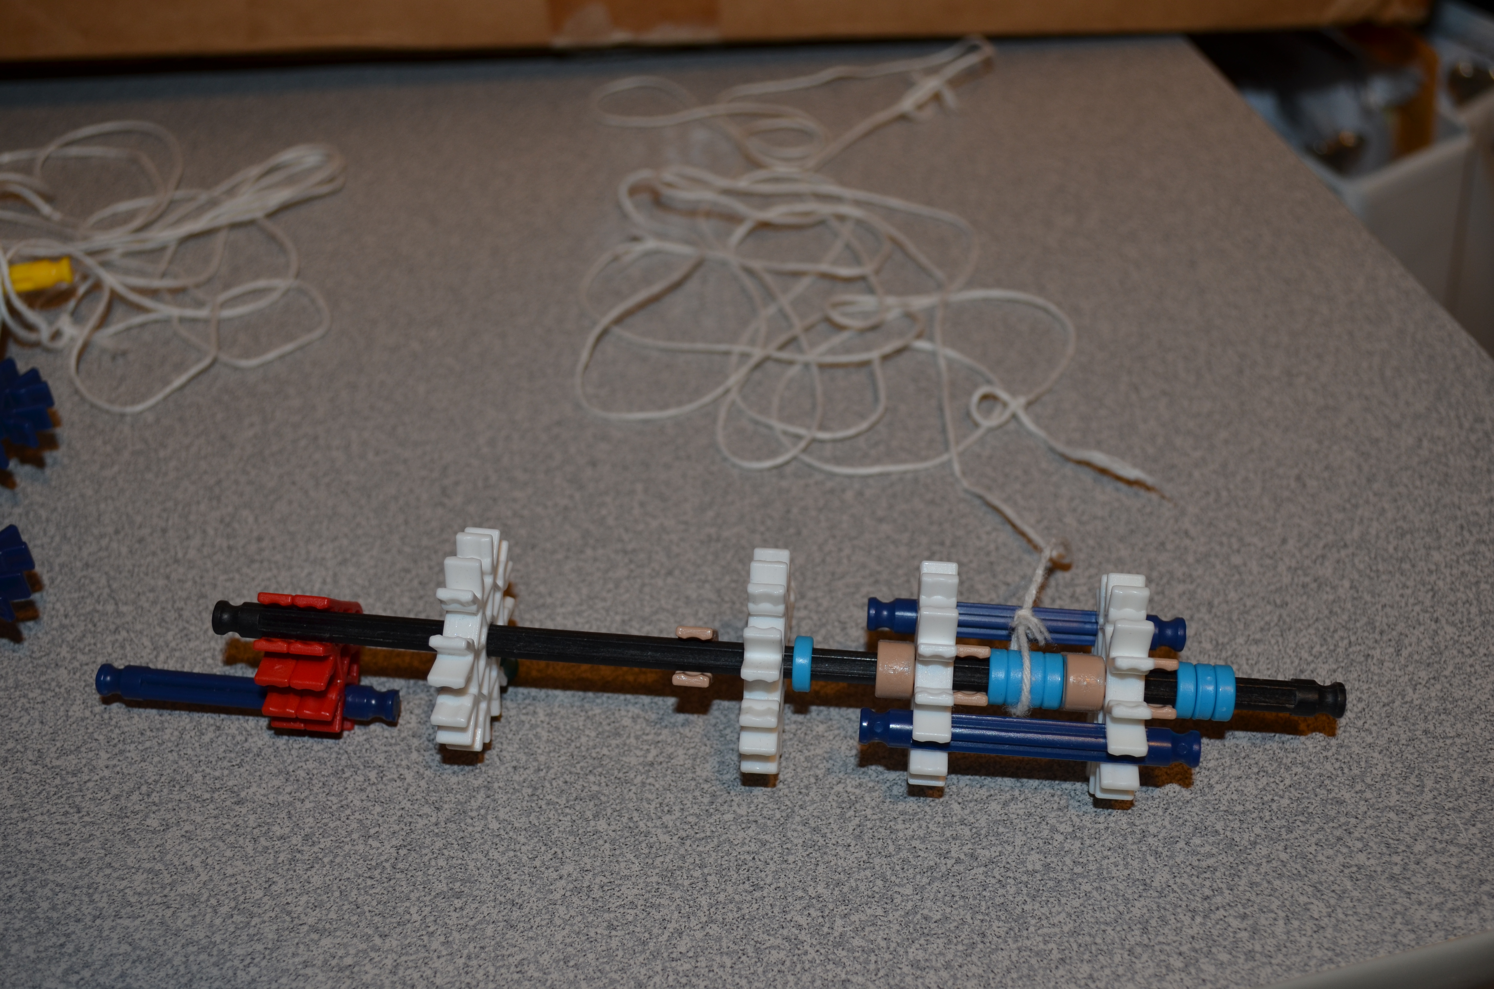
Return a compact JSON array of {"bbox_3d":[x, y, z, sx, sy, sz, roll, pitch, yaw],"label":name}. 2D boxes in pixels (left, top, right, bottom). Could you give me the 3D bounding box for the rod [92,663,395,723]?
[{"bbox_3d":[-0.089,0.036,0.312,0.054,0.006,0.006,5,38,3],"label":"rod"}]

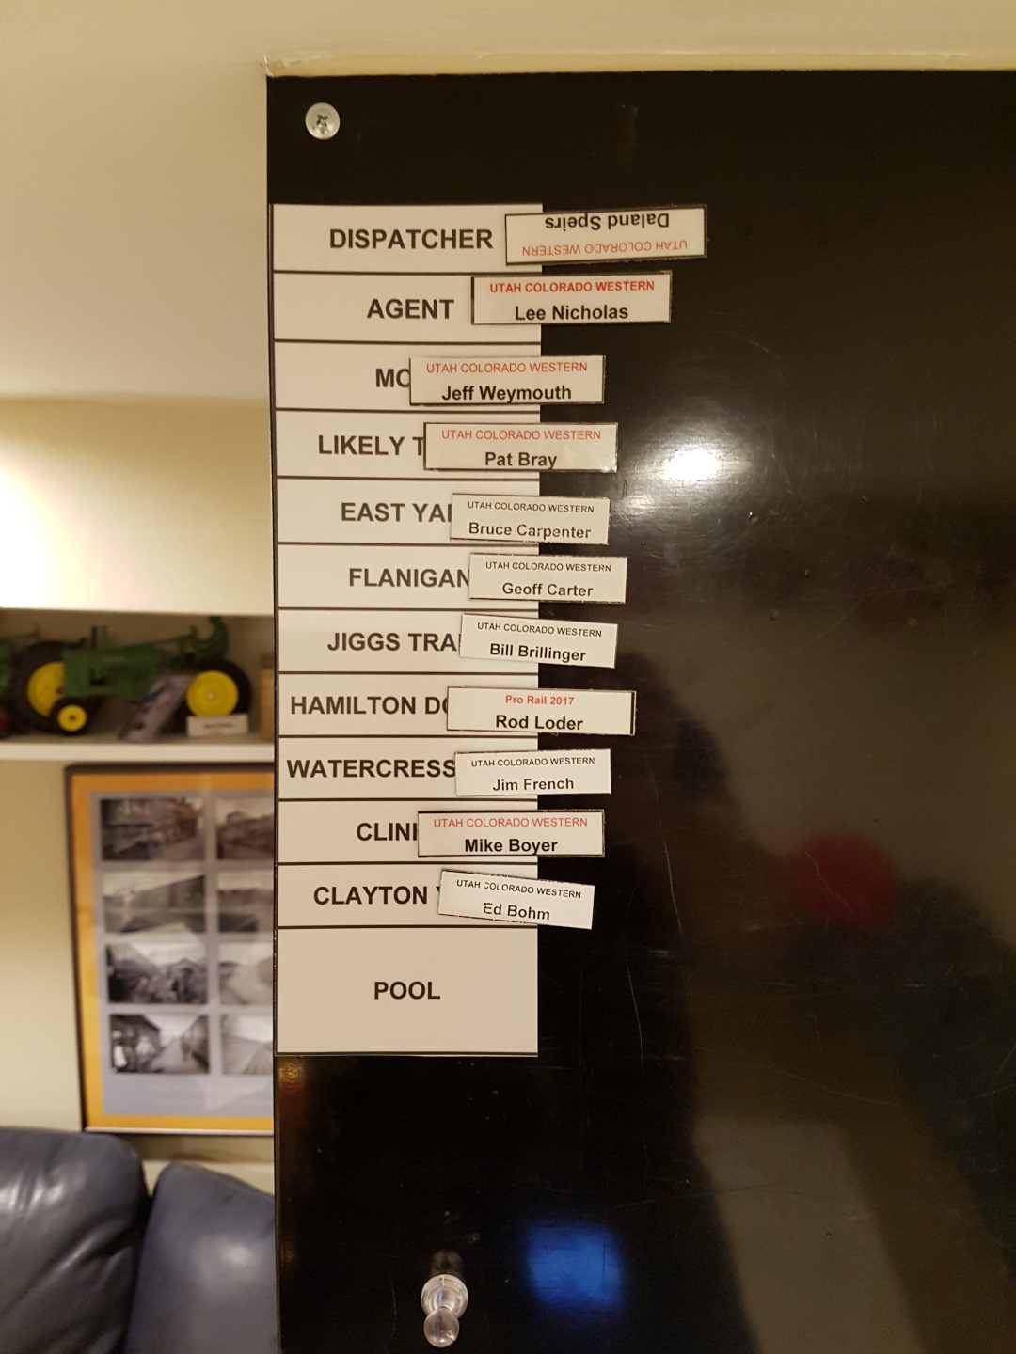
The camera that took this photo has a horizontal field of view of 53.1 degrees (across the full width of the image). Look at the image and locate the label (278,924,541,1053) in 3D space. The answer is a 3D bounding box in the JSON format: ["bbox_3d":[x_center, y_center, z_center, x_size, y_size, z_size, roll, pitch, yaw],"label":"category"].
[{"bbox_3d":[-0.033,0.104,0.337,0.086,0.043,0.001,0,3,0],"label":"label"}]

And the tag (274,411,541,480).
[{"bbox_3d":[-0.032,-0.073,0.320,0.081,0.020,0.002,0,3,0],"label":"tag"}]

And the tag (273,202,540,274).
[{"bbox_3d":[-0.032,-0.136,0.317,0.081,0.020,0.002,0,3,0],"label":"tag"}]

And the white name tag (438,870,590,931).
[{"bbox_3d":[0.003,0.072,0.327,0.049,0.014,0.003,6,3,0],"label":"white name tag"}]

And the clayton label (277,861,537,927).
[{"bbox_3d":[-0.033,0.072,0.335,0.085,0.021,0.001,0,3,0],"label":"clayton label"}]

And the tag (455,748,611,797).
[{"bbox_3d":[0.008,0.031,0.332,0.051,0.015,0.001,-1,3,0],"label":"tag"}]

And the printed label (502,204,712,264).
[{"bbox_3d":[0.031,-0.137,0.316,0.060,0.015,0.003,-2,3,0],"label":"printed label"}]

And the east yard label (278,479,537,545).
[{"bbox_3d":[-0.032,-0.053,0.327,0.084,0.021,0.001,0,3,0],"label":"east yard label"}]

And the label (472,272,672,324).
[{"bbox_3d":[0.020,-0.118,0.317,0.060,0.015,0.003,-1,3,0],"label":"label"}]

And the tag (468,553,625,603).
[{"bbox_3d":[0.013,-0.031,0.322,0.049,0.014,0.003,2,3,0],"label":"tag"}]

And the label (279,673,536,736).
[{"bbox_3d":[-0.032,0.009,0.324,0.082,0.020,0.002,0,3,0],"label":"label"}]

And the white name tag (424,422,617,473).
[{"bbox_3d":[0.004,-0.073,0.326,0.062,0.015,0.001,0,3,0],"label":"white name tag"}]

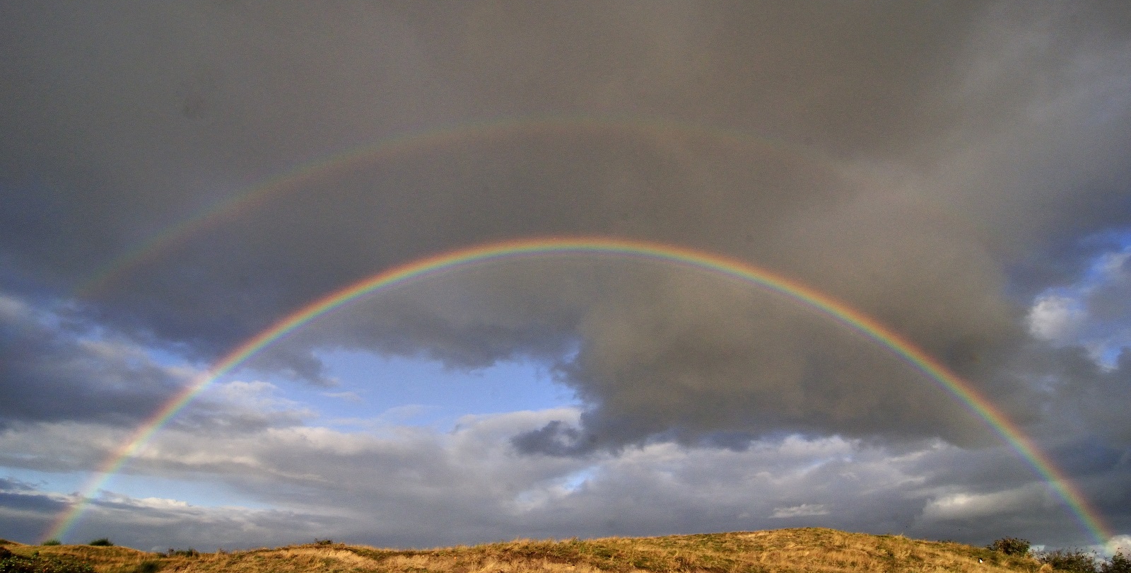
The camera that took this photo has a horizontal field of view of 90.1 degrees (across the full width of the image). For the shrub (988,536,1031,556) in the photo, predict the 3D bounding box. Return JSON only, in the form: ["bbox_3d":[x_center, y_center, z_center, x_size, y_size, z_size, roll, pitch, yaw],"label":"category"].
[{"bbox_3d":[18.460,10.843,23.482,1.410,0.840,1.340,-18,-32,31],"label":"shrub"}]

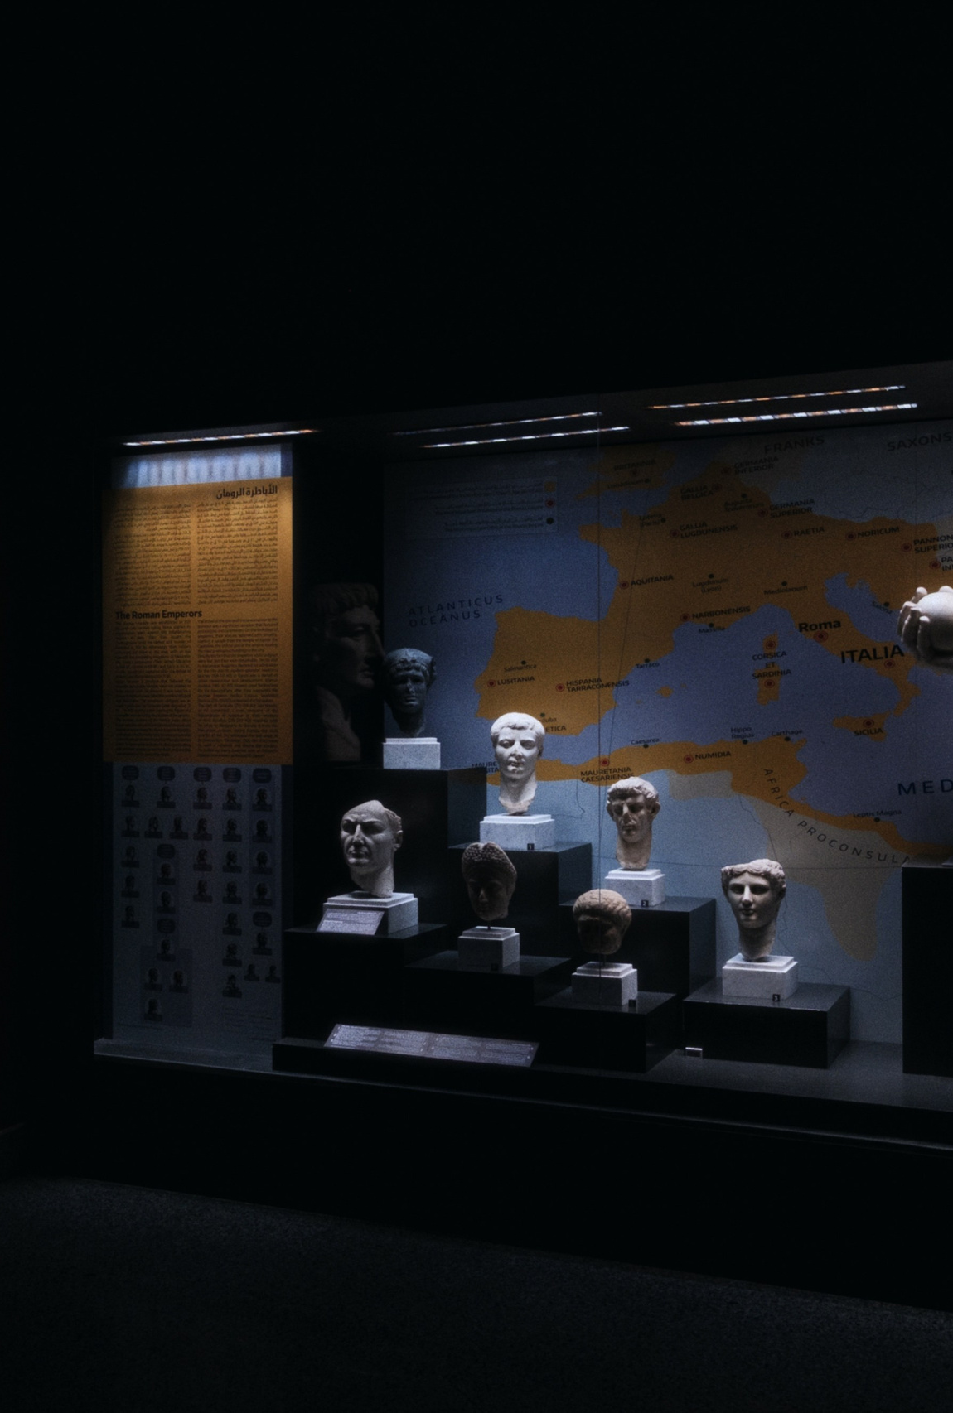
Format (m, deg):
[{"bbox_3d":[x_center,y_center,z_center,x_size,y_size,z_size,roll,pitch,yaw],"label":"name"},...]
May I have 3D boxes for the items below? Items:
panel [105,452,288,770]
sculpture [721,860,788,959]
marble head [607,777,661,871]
[{"bbox_3d":[-0.977,-0.327,4.913,0.775,1.051,0.032,0,0,22],"label":"panel"},{"bbox_3d":[0.896,0.654,4.553,0.203,0.320,0.224,0,0,23],"label":"sculpture"},{"bbox_3d":[0.529,0.395,4.739,0.173,0.317,0.217,0,0,21],"label":"marble head"}]

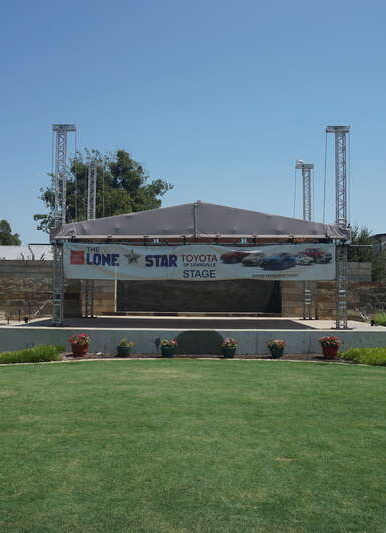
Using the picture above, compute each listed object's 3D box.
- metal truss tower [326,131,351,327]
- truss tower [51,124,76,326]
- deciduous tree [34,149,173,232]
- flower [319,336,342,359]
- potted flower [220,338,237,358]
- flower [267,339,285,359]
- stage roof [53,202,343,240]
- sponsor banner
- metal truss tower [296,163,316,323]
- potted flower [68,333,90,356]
[{"bbox_3d":[5.344,-1.433,19.188,0.780,7.300,0.650,1,-3,0],"label":"metal truss tower"},{"bbox_3d":[-4.805,-1.529,19.273,0.780,7.300,0.650,1,-3,0],"label":"truss tower"},{"bbox_3d":[-6.113,-2.383,37.006,9.600,11.570,9.300,0,-2,-1],"label":"deciduous tree"},{"bbox_3d":[4.165,2.453,16.150,0.620,0.664,0.580,0,-2,-1],"label":"flower"},{"bbox_3d":[1.134,2.547,16.760,0.569,0.617,0.569,1,-3,0],"label":"potted flower"},{"bbox_3d":[2.640,2.564,16.753,0.585,0.611,0.585,1,-3,0],"label":"flower"},{"bbox_3d":[0.208,-1.392,20.421,9.826,1.233,5.900,0,-2,-1],"label":"stage roof"},{"bbox_3d":[0.215,-0.122,17.673,9.020,1.218,0.060,0,-2,-1],"label":"sponsor banner"},{"bbox_3d":[4.920,-1.171,23.152,0.800,6.874,0.750,0,-2,-1],"label":"metal truss tower"},{"bbox_3d":[-3.453,2.374,16.114,0.660,0.697,0.600,0,-2,-1],"label":"potted flower"}]

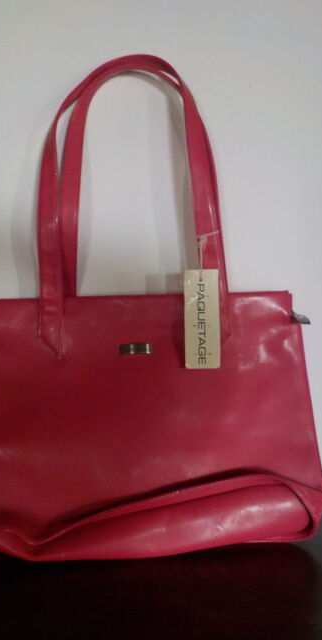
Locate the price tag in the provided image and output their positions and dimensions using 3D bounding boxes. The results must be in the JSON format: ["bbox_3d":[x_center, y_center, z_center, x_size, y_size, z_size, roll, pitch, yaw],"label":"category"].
[{"bbox_3d":[0.044,-0.001,0.592,0.037,0.105,0.002,0,-3,-3],"label":"price tag"}]

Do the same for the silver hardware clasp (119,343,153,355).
[{"bbox_3d":[-0.027,0.032,0.600,0.035,0.011,0.006,-1,-3,-3],"label":"silver hardware clasp"}]

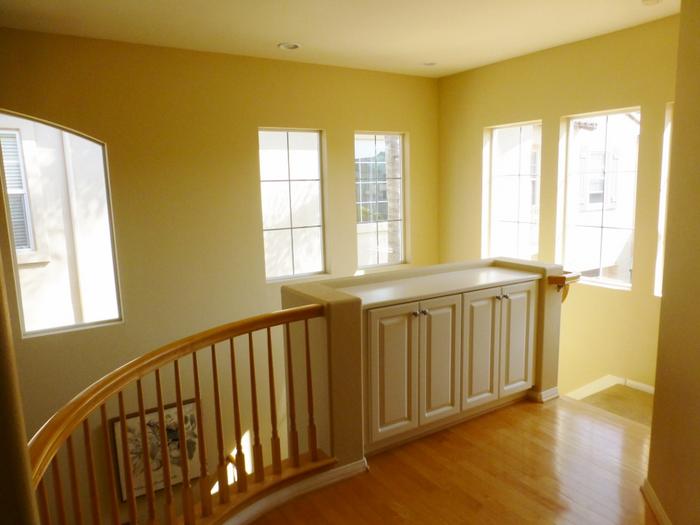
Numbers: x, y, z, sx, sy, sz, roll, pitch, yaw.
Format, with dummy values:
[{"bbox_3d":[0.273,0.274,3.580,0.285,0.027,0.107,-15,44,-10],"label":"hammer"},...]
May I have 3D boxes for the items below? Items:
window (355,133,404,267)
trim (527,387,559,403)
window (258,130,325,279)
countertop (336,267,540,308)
[{"bbox_3d":[0.359,-0.716,5.663,0.740,1.530,0.100,-7,10,-30],"label":"window"},{"bbox_3d":[1.422,0.954,3.533,0.190,0.075,0.100,-7,10,-30],"label":"trim"},{"bbox_3d":[-0.589,-0.606,5.122,0.740,1.530,0.100,-7,10,-30],"label":"window"},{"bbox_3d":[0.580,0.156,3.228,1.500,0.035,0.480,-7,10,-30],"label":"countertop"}]

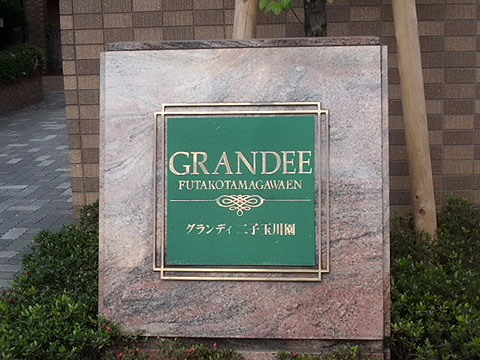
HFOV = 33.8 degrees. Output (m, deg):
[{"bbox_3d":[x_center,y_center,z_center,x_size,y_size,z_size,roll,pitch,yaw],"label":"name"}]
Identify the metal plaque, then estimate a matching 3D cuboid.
[{"bbox_3d":[0.002,0.037,2.666,0.602,0.602,0.030,0,-4,6],"label":"metal plaque"}]

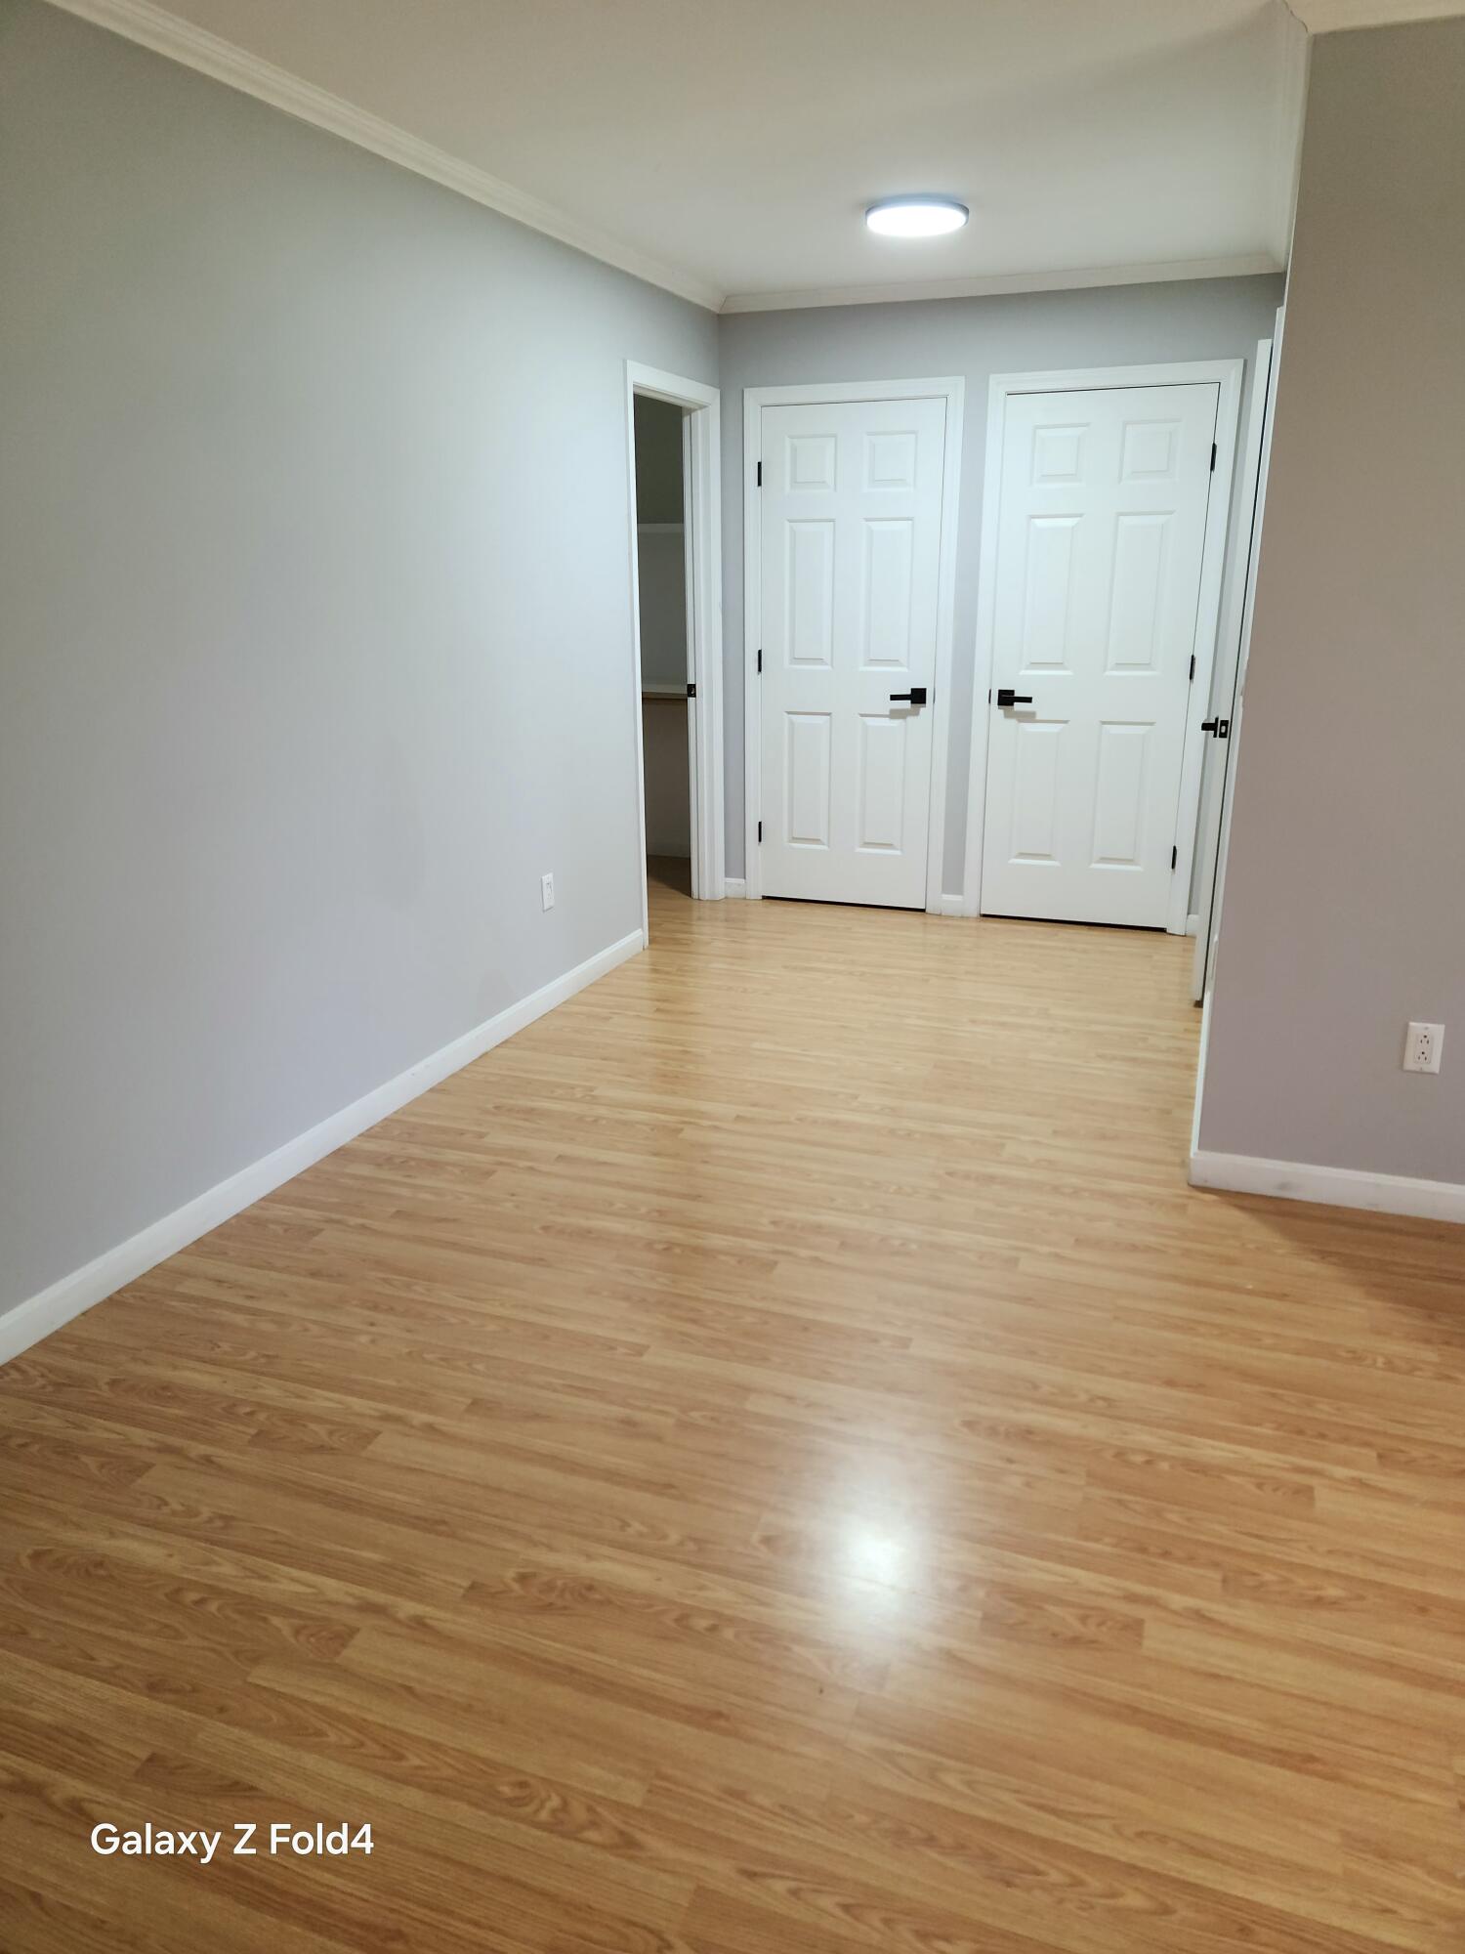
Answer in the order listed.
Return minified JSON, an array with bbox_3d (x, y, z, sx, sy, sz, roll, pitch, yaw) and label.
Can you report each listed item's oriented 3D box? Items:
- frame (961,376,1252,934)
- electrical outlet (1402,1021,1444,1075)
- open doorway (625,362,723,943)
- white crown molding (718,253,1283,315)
[{"bbox_3d":[1.420,-1.235,5.117,0.898,2.118,0.120,6,19,20],"label":"frame"},{"bbox_3d":[1.534,0.160,2.874,0.071,0.115,0.009,6,19,20],"label":"electrical outlet"},{"bbox_3d":[-0.252,-1.251,5.210,0.135,2.118,0.860,6,19,20],"label":"open doorway"},{"bbox_3d":[0.923,-2.560,4.802,2.100,0.056,0.058,6,19,20],"label":"white crown molding"}]

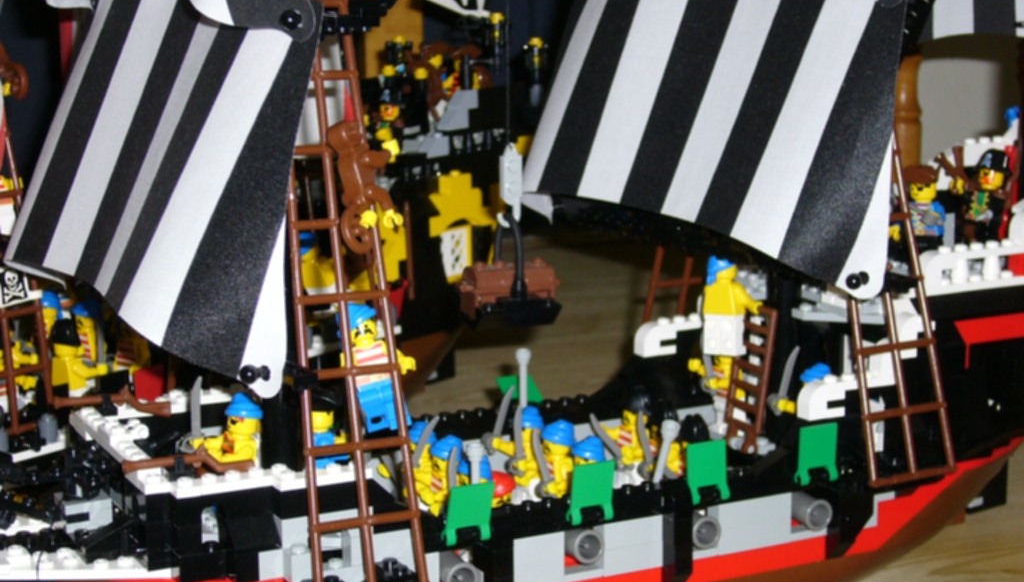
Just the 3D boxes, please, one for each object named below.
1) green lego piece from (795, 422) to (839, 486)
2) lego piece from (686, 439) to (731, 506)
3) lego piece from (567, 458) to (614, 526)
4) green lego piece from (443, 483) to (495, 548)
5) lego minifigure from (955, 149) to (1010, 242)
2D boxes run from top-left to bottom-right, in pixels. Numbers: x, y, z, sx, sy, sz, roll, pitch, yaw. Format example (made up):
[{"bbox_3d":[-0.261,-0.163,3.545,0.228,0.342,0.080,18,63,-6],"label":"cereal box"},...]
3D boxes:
[{"bbox_3d":[0.112,0.060,0.722,0.016,0.021,0.005,-6,14,-27],"label":"green lego piece"},{"bbox_3d":[0.071,0.065,0.697,0.016,0.021,0.005,-6,8,-27],"label":"lego piece"},{"bbox_3d":[0.027,0.069,0.677,0.016,0.021,0.005,-6,18,-27],"label":"lego piece"},{"bbox_3d":[-0.015,0.074,0.655,0.016,0.021,0.005,-6,24,-27],"label":"green lego piece"},{"bbox_3d":[0.190,-0.034,0.787,0.013,0.045,0.020,-10,14,-43],"label":"lego minifigure"}]

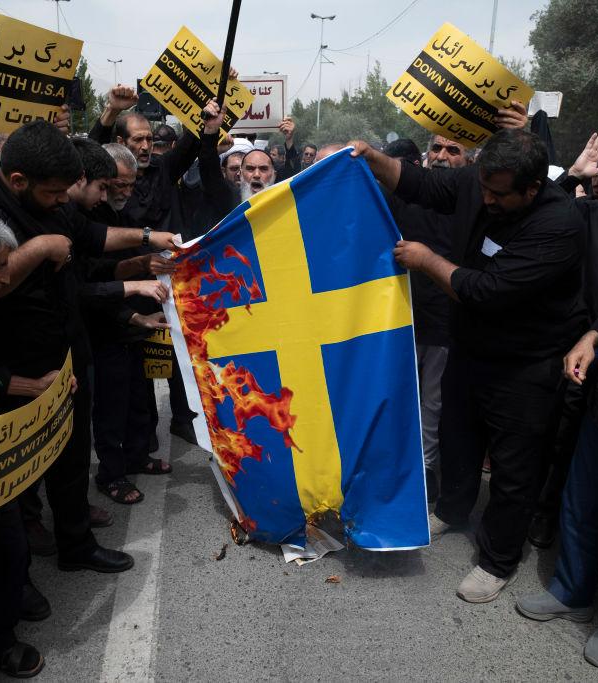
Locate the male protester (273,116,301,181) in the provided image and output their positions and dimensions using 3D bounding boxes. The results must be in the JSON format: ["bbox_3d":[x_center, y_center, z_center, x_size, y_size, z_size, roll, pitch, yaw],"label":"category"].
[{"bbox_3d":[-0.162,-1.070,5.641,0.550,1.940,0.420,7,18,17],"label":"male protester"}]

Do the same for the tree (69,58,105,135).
[{"bbox_3d":[-8.961,-9.263,25.465,2.200,5.200,2.200,2,17,0],"label":"tree"}]

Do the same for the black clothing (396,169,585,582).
[{"bbox_3d":[0.717,0.130,2.373,0.600,1.520,0.600,-7,19,-25],"label":"black clothing"}]

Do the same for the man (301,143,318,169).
[{"bbox_3d":[0.094,-1.304,6.718,0.520,1.750,0.320,4,18,8],"label":"man"}]

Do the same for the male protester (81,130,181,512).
[{"bbox_3d":[-0.837,-0.091,2.921,0.540,1.670,0.530,6,14,15],"label":"male protester"}]

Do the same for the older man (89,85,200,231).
[{"bbox_3d":[-0.812,-0.299,3.142,0.680,1.940,0.480,-7,19,-25],"label":"older man"}]

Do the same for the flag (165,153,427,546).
[{"bbox_3d":[0.047,0.102,2.307,0.990,1.550,0.250,2,17,0],"label":"flag"}]

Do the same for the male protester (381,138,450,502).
[{"bbox_3d":[0.583,-0.076,2.924,0.360,1.730,0.540,-10,19,-40],"label":"male protester"}]

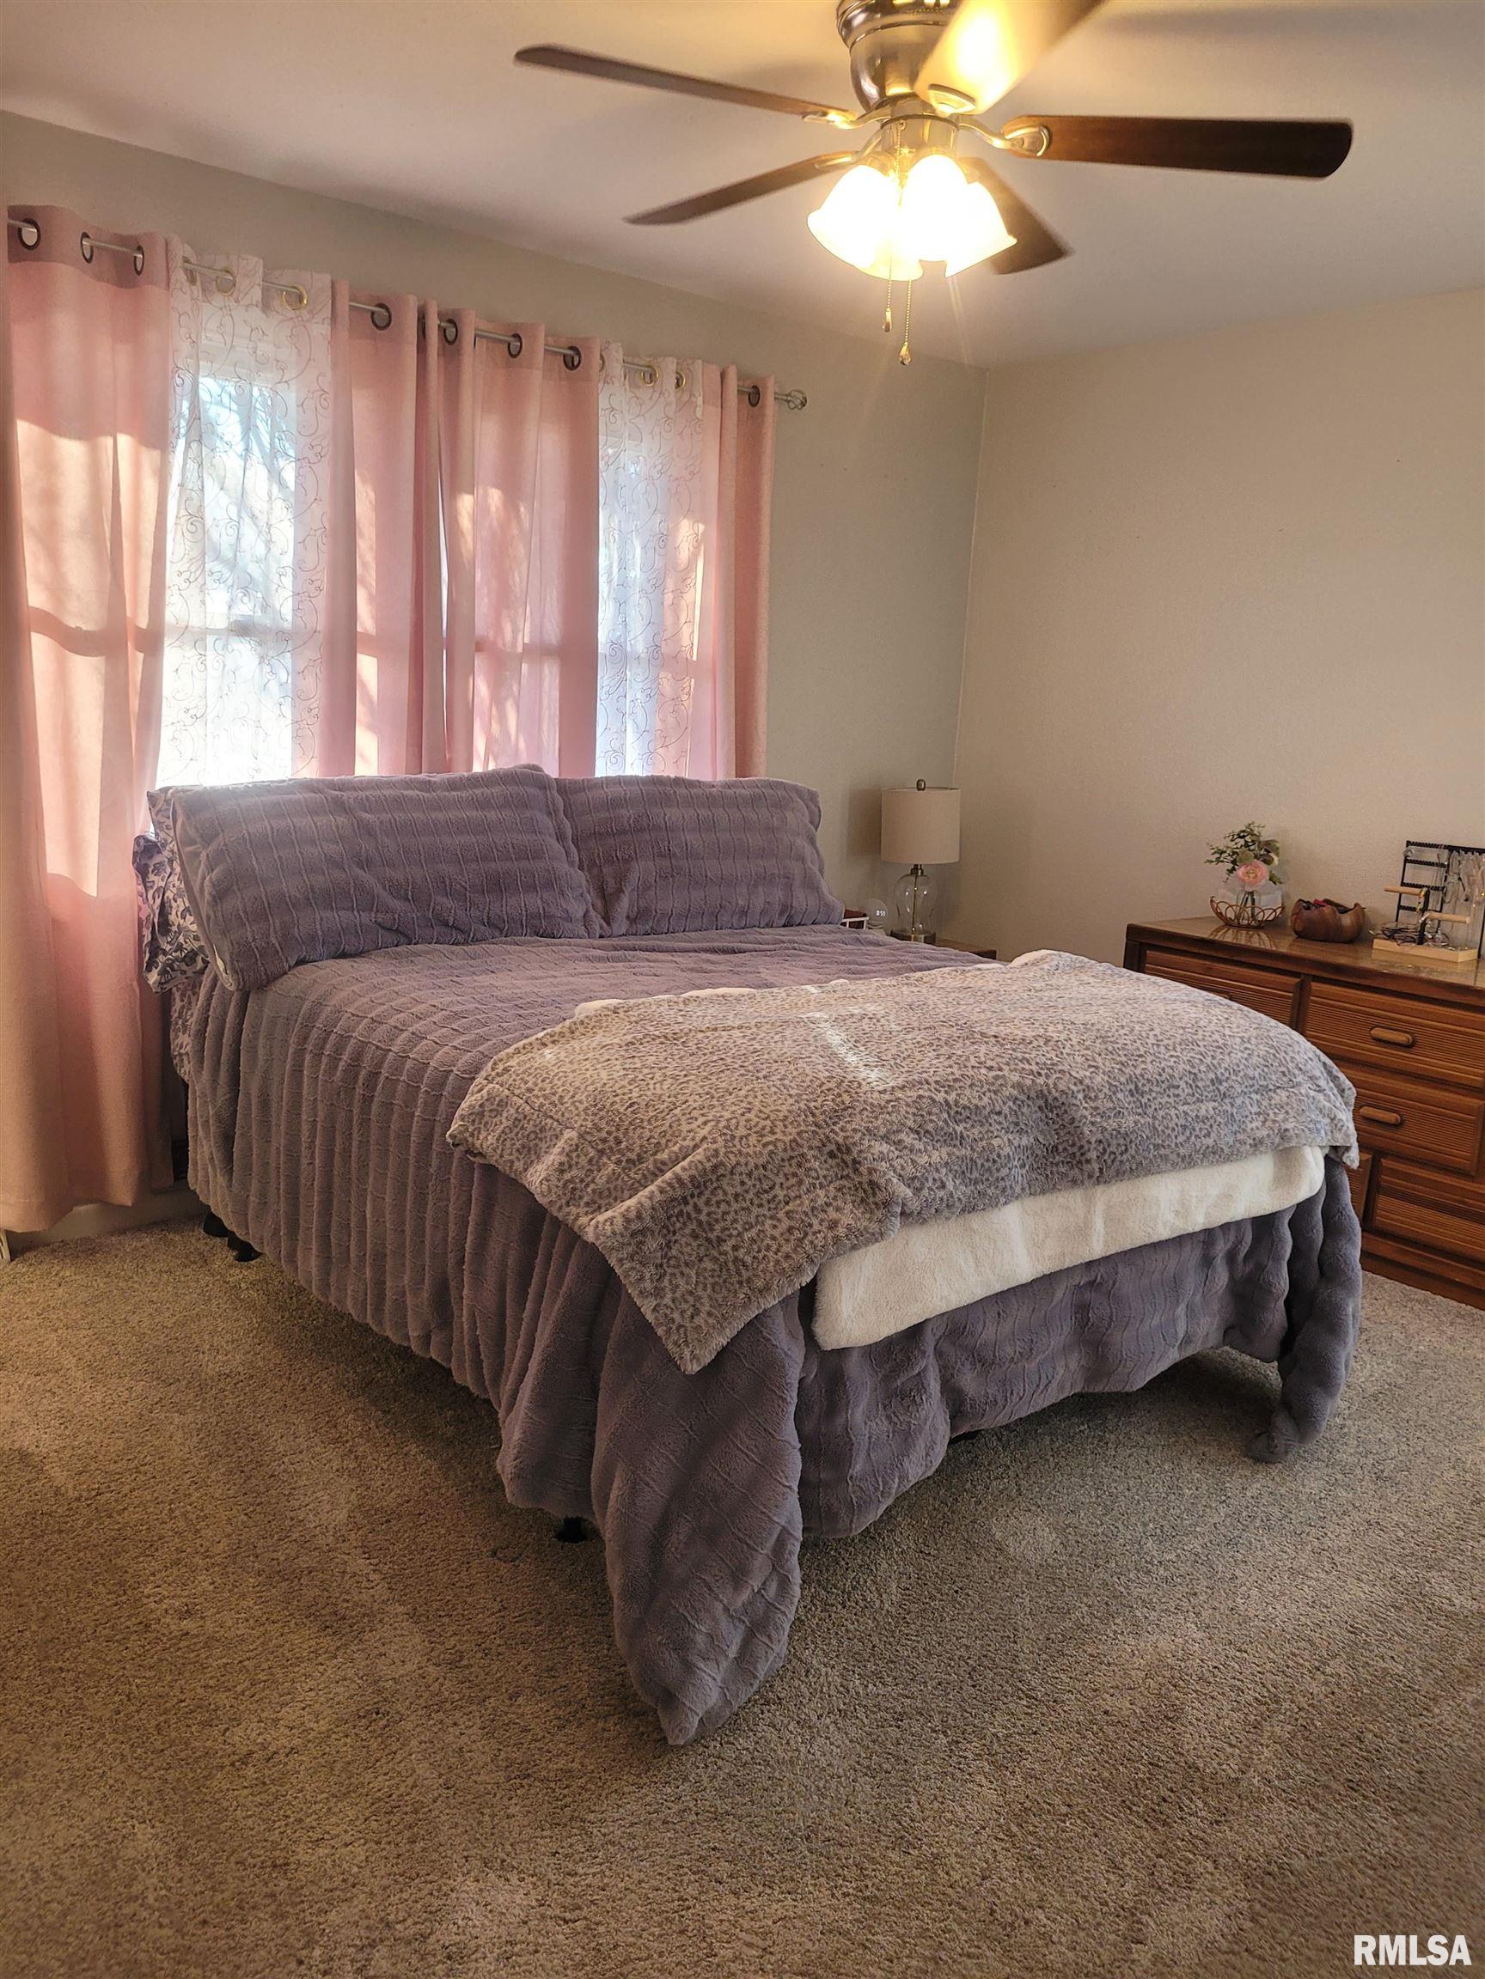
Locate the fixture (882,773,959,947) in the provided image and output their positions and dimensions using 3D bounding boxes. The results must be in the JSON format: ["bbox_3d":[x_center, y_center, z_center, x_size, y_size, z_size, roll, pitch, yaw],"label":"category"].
[{"bbox_3d":[0.568,-0.406,4.861,0.259,0.555,0.259,3,12,-1],"label":"fixture"}]

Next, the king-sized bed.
[{"bbox_3d":[-0.038,0.167,3.204,1.813,1.106,2.162,-7,15,-40],"label":"king-sized bed"}]

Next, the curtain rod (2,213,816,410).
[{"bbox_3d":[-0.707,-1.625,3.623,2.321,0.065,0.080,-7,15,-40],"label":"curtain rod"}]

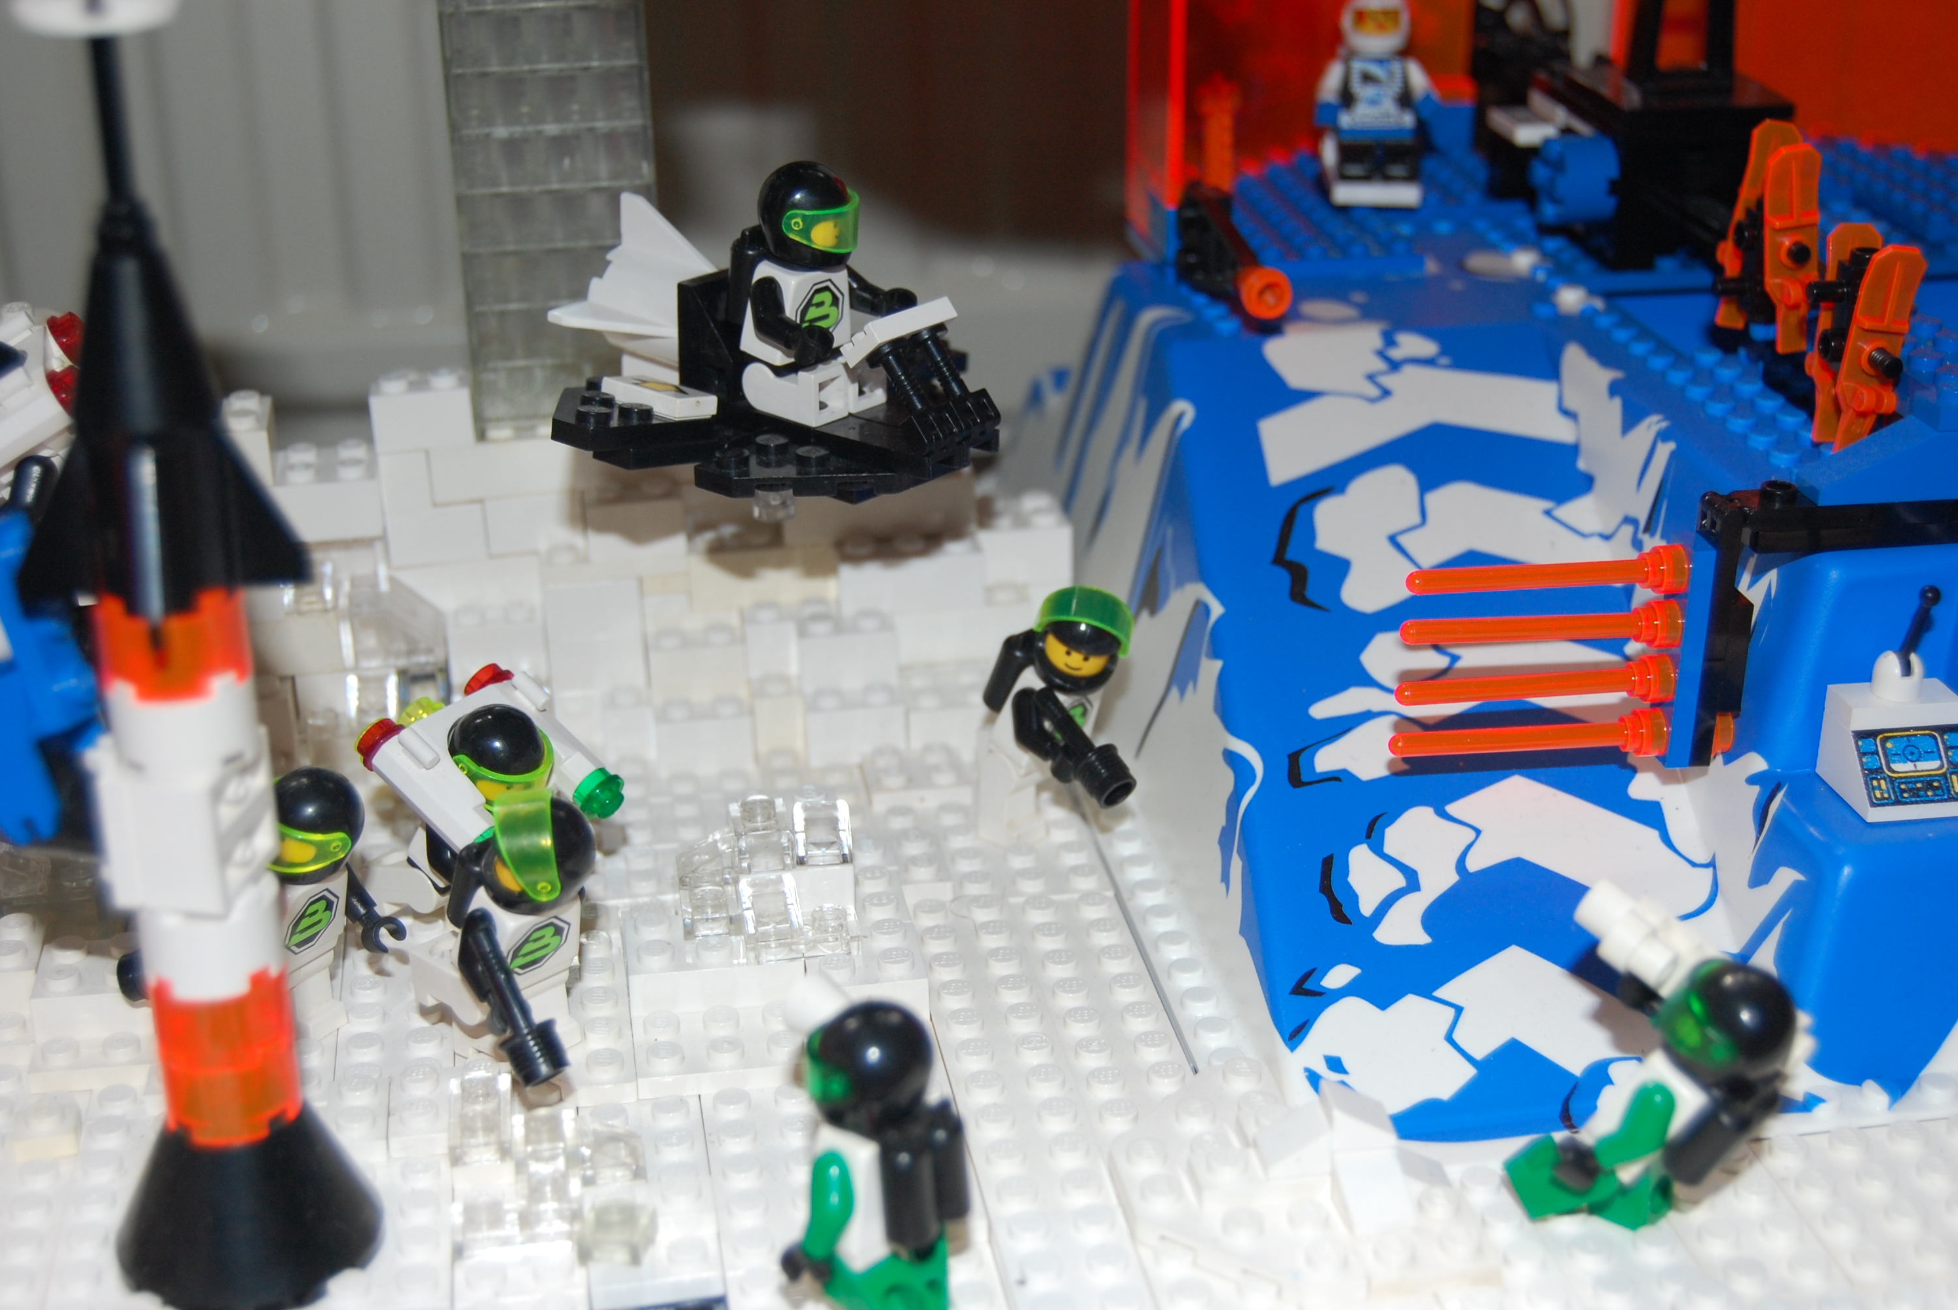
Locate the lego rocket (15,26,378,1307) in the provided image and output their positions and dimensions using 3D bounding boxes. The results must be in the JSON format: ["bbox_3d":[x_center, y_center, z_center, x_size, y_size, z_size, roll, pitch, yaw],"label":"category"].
[{"bbox_3d":[-0.088,0.002,0.313,0.032,0.143,0.032,-4,24,-8],"label":"lego rocket"}]

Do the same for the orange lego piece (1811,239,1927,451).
[{"bbox_3d":[0.129,-0.044,0.409,0.008,0.033,0.005,2,23,-11],"label":"orange lego piece"}]

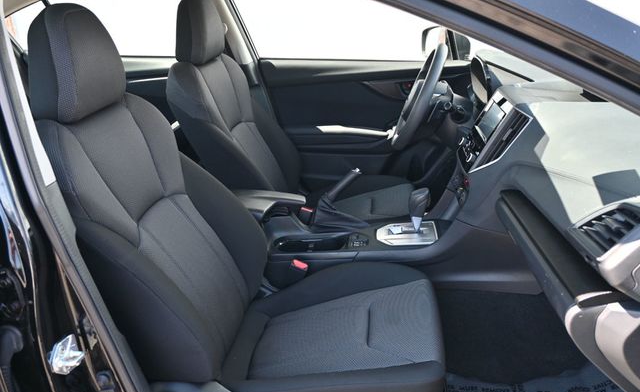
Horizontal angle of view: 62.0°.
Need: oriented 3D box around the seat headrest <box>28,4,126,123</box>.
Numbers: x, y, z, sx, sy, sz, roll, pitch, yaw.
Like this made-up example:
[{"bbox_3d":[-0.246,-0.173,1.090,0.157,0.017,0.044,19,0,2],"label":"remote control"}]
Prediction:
[{"bbox_3d":[-0.482,-0.277,1.058,0.120,0.210,0.265,1,22,6],"label":"seat headrest"}]

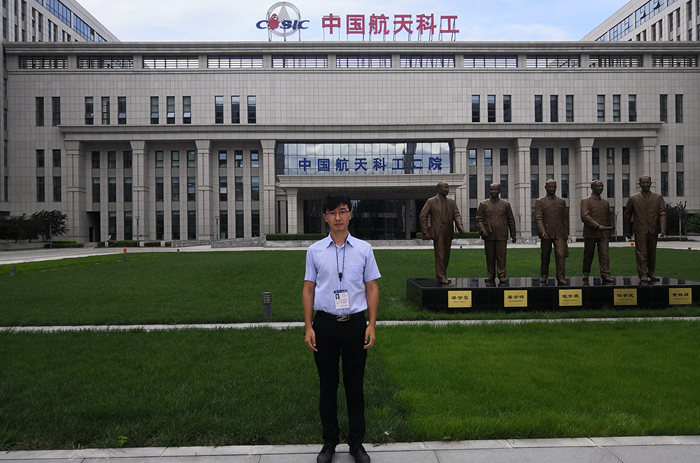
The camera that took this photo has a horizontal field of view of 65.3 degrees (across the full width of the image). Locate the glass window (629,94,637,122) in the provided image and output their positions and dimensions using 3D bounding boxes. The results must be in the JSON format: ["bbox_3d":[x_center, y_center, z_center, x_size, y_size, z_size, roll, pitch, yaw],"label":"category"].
[{"bbox_3d":[38.889,-16.901,75.176,1.074,3.982,0.200,-1,0,-1],"label":"glass window"}]

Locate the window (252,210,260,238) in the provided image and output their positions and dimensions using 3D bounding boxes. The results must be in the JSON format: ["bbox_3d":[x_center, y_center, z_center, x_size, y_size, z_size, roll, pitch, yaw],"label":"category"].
[{"bbox_3d":[-12.395,-0.911,71.579,1.083,3.710,0.150,-1,0,-2],"label":"window"}]

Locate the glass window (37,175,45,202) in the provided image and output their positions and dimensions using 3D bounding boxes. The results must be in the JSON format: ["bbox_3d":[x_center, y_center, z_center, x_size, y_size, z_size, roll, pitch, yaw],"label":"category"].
[{"bbox_3d":[-37.344,-5.043,66.029,0.910,3.000,0.150,-1,0,-2],"label":"glass window"}]

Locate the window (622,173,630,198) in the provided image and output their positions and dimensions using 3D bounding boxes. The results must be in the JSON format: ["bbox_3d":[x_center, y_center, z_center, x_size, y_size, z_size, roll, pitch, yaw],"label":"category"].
[{"bbox_3d":[35.745,-5.913,70.725,0.997,3.096,0.150,-1,0,-1],"label":"window"}]

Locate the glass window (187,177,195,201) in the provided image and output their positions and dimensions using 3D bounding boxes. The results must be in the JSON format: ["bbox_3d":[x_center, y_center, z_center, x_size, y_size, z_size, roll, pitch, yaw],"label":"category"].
[{"bbox_3d":[-20.761,-5.501,71.337,1.062,3.215,0.150,-1,0,-2],"label":"glass window"}]

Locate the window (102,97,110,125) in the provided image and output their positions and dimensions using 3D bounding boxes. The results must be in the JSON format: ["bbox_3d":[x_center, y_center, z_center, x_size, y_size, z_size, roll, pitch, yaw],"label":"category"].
[{"bbox_3d":[-30.176,-14.937,67.484,1.001,3.424,0.150,-1,0,-1],"label":"window"}]

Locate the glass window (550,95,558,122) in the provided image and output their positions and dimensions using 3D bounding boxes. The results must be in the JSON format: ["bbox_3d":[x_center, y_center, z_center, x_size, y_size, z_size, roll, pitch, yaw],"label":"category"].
[{"bbox_3d":[28.021,-16.792,74.905,1.067,3.926,0.200,-1,0,-1],"label":"glass window"}]

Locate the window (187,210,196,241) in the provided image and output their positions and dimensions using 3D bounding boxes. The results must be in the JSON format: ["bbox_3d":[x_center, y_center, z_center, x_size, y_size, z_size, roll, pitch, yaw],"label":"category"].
[{"bbox_3d":[-20.024,-0.773,69.196,1.000,3.650,0.150,-1,0,-2],"label":"window"}]

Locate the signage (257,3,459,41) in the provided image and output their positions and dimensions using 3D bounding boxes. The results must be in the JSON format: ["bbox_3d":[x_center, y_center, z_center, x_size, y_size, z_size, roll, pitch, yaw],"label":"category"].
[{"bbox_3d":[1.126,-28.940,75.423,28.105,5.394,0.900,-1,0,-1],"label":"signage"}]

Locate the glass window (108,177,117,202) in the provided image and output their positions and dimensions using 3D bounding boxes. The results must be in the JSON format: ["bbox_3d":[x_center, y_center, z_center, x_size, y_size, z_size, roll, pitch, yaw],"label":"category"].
[{"bbox_3d":[-30.967,-5.386,71.028,1.066,3.175,0.150,-1,0,-2],"label":"glass window"}]

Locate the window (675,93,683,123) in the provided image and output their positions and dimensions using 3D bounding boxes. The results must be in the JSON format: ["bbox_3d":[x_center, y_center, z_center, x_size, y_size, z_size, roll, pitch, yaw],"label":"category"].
[{"bbox_3d":[43.206,-16.128,71.682,0.990,3.770,0.150,-1,0,-2],"label":"window"}]

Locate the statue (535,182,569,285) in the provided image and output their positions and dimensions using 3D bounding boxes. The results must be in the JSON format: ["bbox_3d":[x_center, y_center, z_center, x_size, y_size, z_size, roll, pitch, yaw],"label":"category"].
[{"bbox_3d":[3.899,-0.016,10.550,0.660,1.988,0.680,-1,0,9],"label":"statue"}]

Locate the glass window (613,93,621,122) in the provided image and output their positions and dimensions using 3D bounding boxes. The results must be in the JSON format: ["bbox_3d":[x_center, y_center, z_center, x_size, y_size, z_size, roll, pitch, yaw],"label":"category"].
[{"bbox_3d":[36.694,-16.868,75.121,1.059,3.965,0.200,-1,0,-1],"label":"glass window"}]

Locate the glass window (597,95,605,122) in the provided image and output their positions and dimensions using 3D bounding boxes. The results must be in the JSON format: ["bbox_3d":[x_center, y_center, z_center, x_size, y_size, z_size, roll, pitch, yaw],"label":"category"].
[{"bbox_3d":[34.537,-16.849,75.067,1.085,3.949,0.200,-1,0,-1],"label":"glass window"}]

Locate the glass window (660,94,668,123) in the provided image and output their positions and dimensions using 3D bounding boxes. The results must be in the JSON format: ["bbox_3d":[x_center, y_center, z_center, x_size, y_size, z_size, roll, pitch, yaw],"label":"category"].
[{"bbox_3d":[39.995,-15.617,69.523,1.000,3.706,0.150,-1,0,-2],"label":"glass window"}]

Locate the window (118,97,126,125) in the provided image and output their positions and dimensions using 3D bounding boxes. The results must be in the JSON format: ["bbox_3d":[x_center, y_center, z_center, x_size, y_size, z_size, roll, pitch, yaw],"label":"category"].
[{"bbox_3d":[-30.666,-16.214,73.438,1.118,3.917,0.200,-1,0,-1],"label":"window"}]

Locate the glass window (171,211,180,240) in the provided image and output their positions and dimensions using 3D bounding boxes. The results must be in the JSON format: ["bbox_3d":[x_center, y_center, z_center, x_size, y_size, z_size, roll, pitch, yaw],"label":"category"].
[{"bbox_3d":[-22.037,-0.753,69.132,1.000,3.608,0.150,-1,0,-2],"label":"glass window"}]

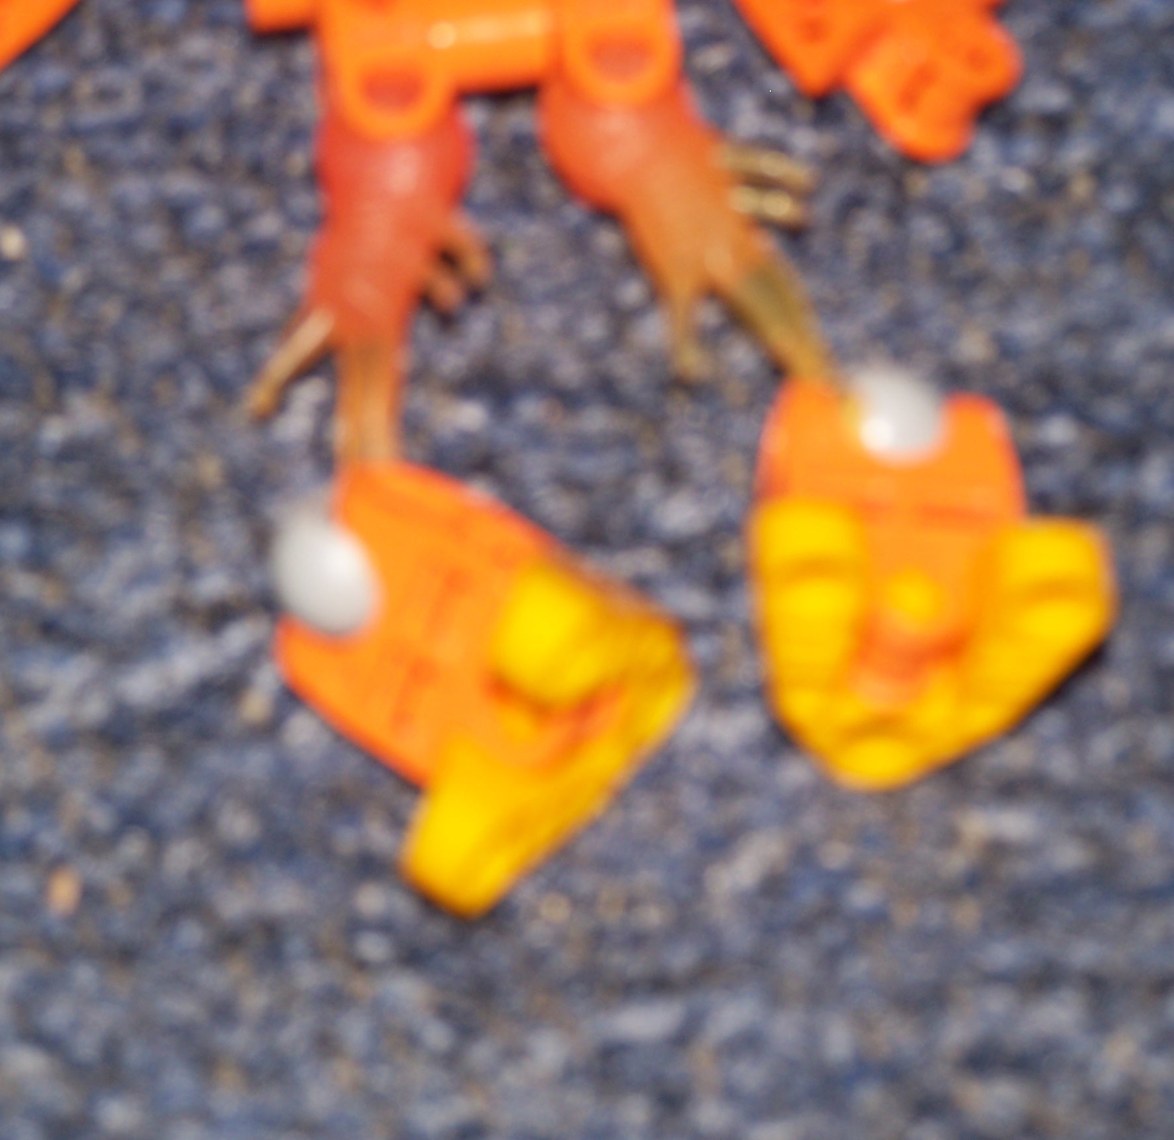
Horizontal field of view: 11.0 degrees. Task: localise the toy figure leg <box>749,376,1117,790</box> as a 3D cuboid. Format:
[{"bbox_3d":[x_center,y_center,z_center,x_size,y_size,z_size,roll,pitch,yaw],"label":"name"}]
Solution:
[{"bbox_3d":[0.025,0.001,0.450,0.025,0.013,0.027,6,60,3],"label":"toy figure leg"}]

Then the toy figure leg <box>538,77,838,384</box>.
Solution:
[{"bbox_3d":[0.009,-0.027,0.466,0.017,0.011,0.033,-28,64,-15],"label":"toy figure leg"}]

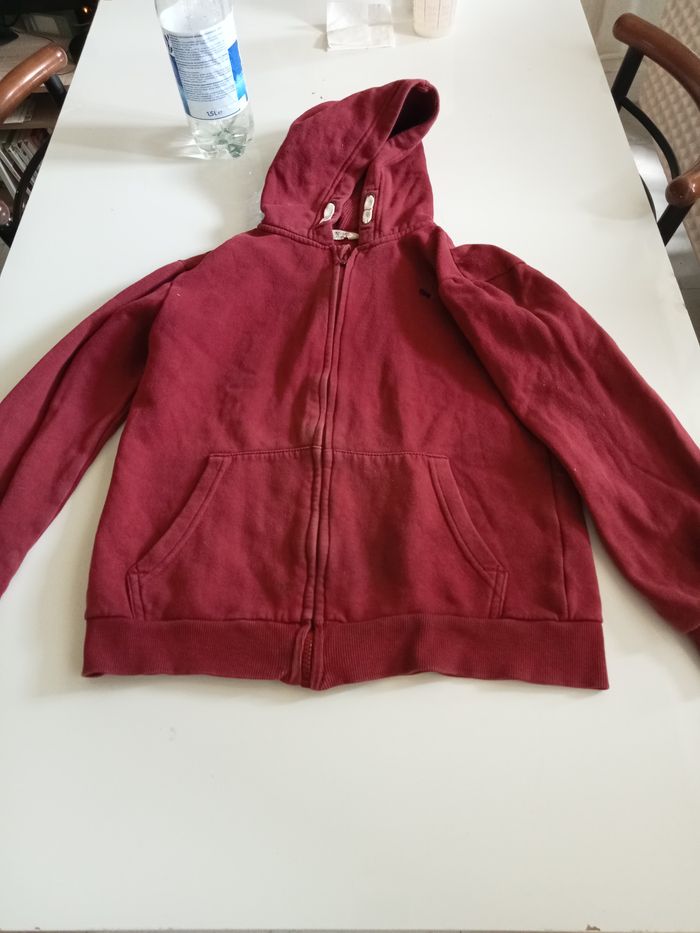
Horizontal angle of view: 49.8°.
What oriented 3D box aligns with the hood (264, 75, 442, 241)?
[{"bbox_3d":[0.005,-0.410,1.002,0.223,0.075,0.304,1,57,2],"label":"hood"}]

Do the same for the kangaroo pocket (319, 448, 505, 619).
[{"bbox_3d":[0.058,0.062,0.713,0.170,0.020,0.175,1,57,2],"label":"kangaroo pocket"}]

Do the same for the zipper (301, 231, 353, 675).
[{"bbox_3d":[-0.019,-0.040,0.780,0.025,0.025,0.542,1,57,2],"label":"zipper"}]

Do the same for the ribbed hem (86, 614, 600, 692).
[{"bbox_3d":[-0.009,0.158,0.658,0.456,0.030,0.056,1,57,2],"label":"ribbed hem"}]

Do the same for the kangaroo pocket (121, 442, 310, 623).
[{"bbox_3d":[-0.118,0.061,0.719,0.168,0.020,0.184,1,57,2],"label":"kangaroo pocket"}]

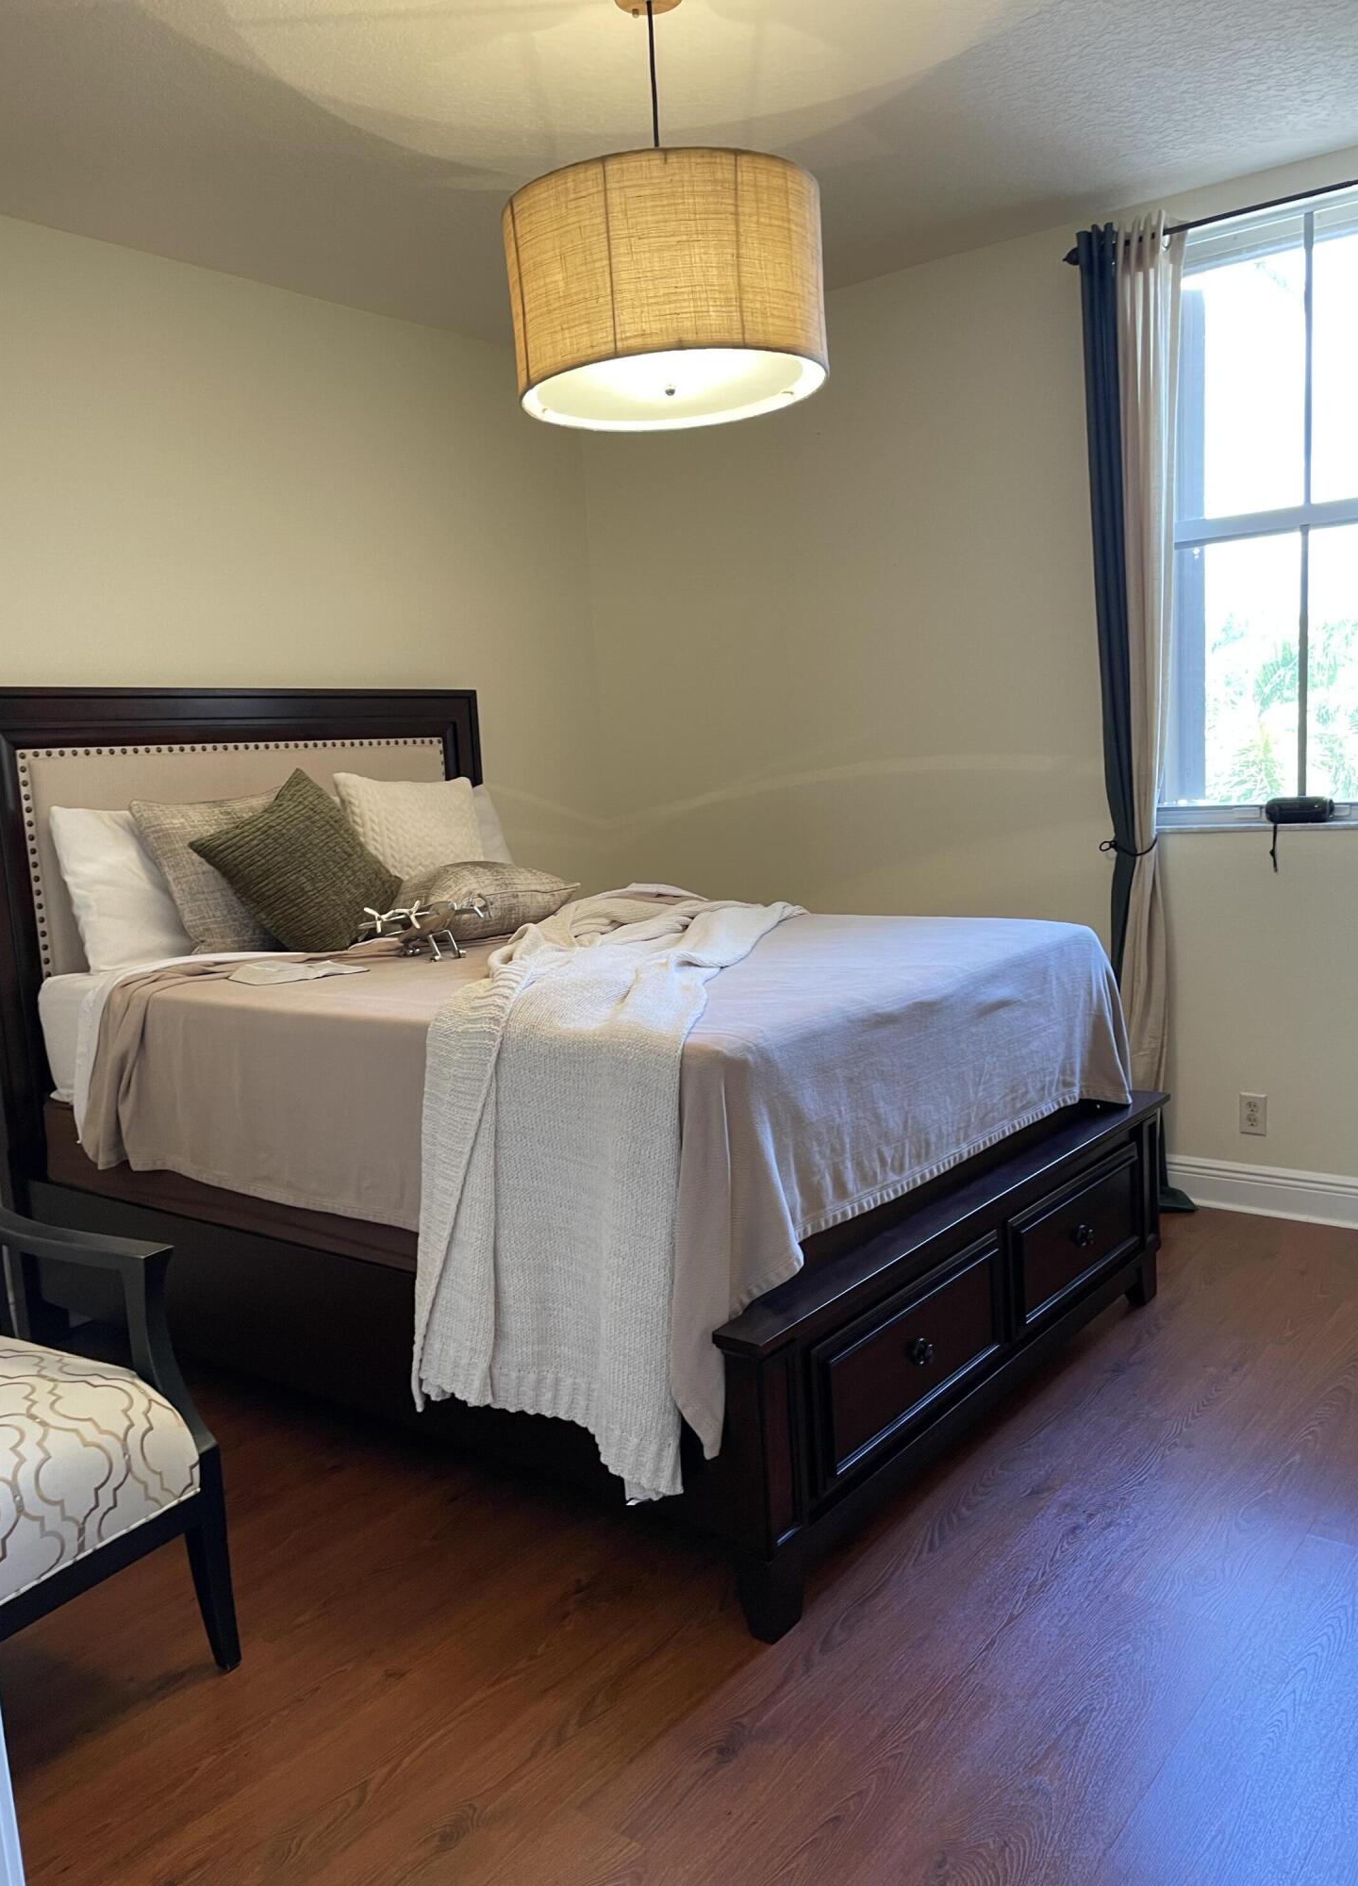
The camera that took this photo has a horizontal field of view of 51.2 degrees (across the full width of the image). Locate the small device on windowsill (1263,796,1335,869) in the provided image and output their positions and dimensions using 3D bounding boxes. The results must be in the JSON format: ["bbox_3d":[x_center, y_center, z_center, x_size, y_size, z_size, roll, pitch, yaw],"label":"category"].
[{"bbox_3d":[1.652,-0.289,3.767,0.167,0.193,0.074,3,10,38],"label":"small device on windowsill"}]

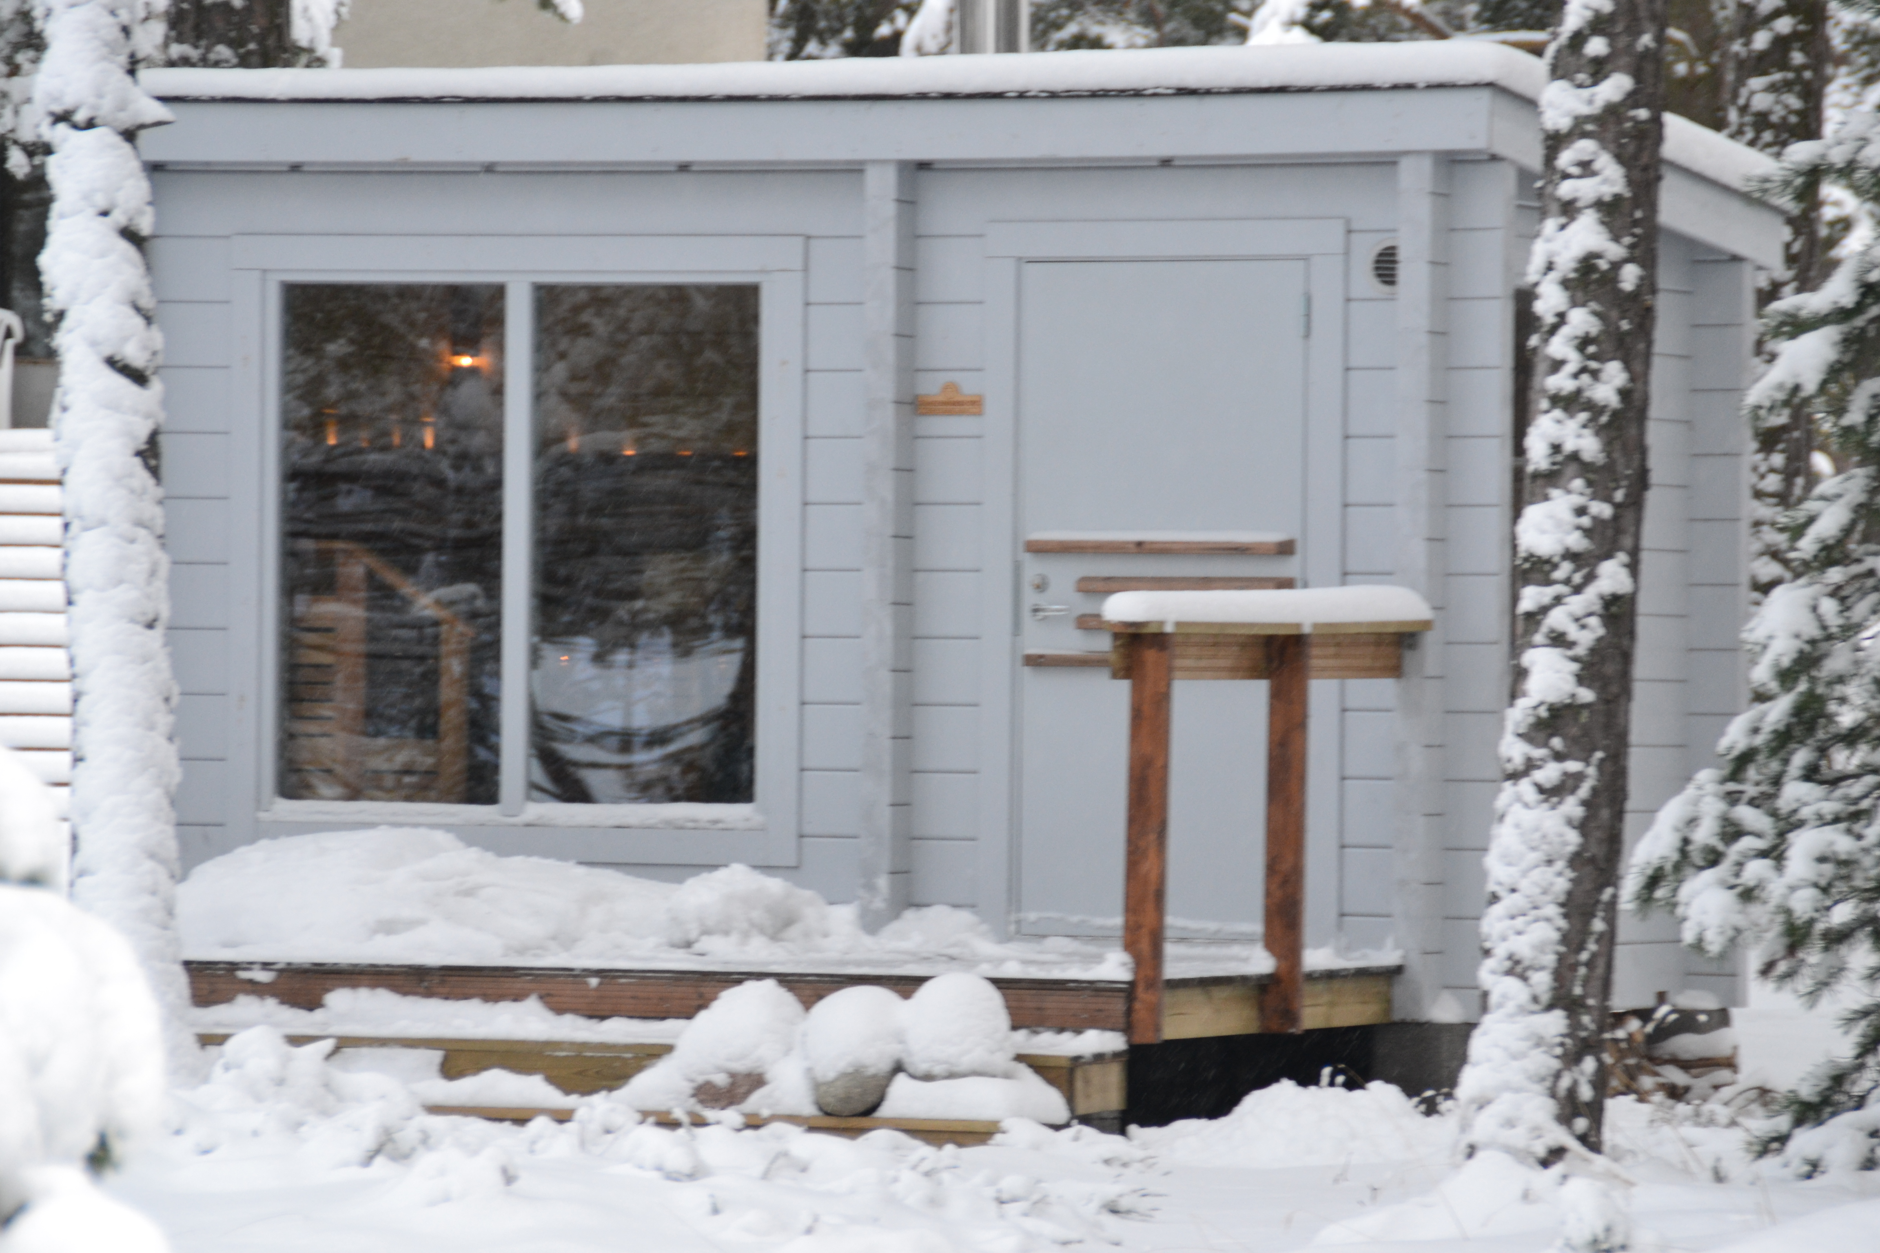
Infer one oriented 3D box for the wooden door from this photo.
[{"bbox_3d":[0.674,-0.076,29.535,0.932,2.059,0.070,1,0,23],"label":"wooden door"}]

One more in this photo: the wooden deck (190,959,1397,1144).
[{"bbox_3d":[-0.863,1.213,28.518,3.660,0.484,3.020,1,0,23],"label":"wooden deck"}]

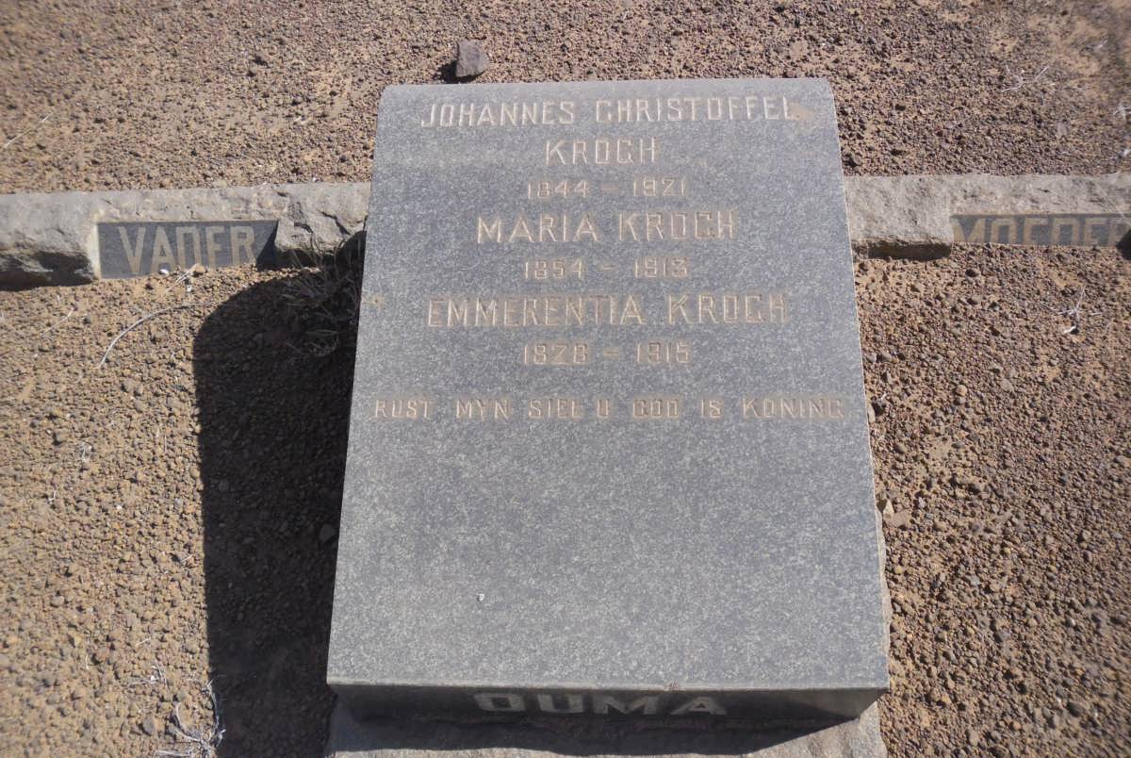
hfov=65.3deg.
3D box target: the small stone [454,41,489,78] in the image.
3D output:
[{"bbox_3d":[-0.232,-0.787,2.180,0.080,0.062,0.075,0,54,0],"label":"small stone"}]

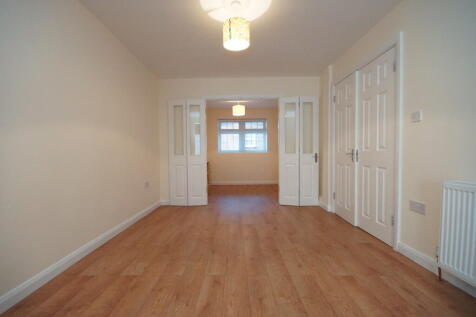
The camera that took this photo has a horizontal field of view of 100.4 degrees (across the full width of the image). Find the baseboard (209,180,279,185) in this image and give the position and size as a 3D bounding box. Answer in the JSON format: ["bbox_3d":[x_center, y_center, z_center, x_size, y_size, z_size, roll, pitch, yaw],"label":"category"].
[{"bbox_3d":[0.151,0.746,5.988,2.161,0.116,0.020,0,2,1],"label":"baseboard"}]

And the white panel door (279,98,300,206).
[{"bbox_3d":[0.926,-0.117,3.578,0.349,1.958,0.040,0,2,8],"label":"white panel door"}]

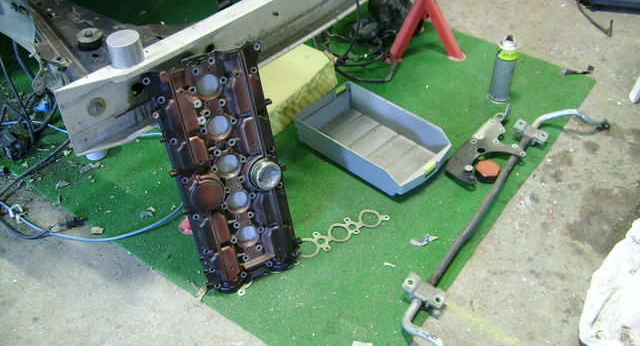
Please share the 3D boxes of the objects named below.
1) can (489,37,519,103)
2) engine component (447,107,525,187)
[{"bbox_3d":[0.568,-0.317,1.981,0.066,0.220,0.066,0,42,0],"label":"can"},{"bbox_3d":[0.491,-0.071,1.826,0.150,0.055,0.350,23,47,24],"label":"engine component"}]

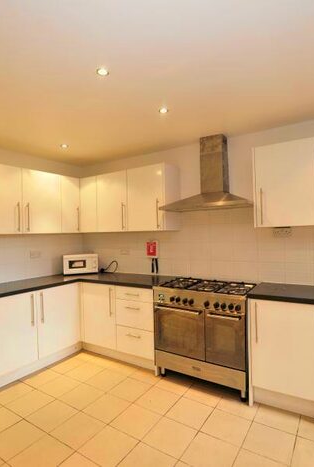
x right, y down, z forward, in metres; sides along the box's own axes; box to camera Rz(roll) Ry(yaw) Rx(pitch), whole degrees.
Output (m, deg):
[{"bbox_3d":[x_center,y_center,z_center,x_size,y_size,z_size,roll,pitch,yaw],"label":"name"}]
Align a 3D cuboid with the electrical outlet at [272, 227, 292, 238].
[{"bbox_3d":[1.211,0.000,2.634,0.156,0.092,0.018,-1,0,33],"label":"electrical outlet"}]

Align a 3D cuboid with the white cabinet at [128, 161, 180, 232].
[{"bbox_3d":[-0.048,-0.401,3.279,0.531,0.746,0.327,-1,-1,33],"label":"white cabinet"}]

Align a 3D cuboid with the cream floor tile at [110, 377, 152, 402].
[{"bbox_3d":[-0.241,1.437,2.489,0.298,0.010,0.298,-1,-1,33],"label":"cream floor tile"}]

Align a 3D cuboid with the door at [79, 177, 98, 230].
[{"bbox_3d":[-0.895,-0.369,3.585,0.316,0.715,0.030,-1,0,32],"label":"door"}]

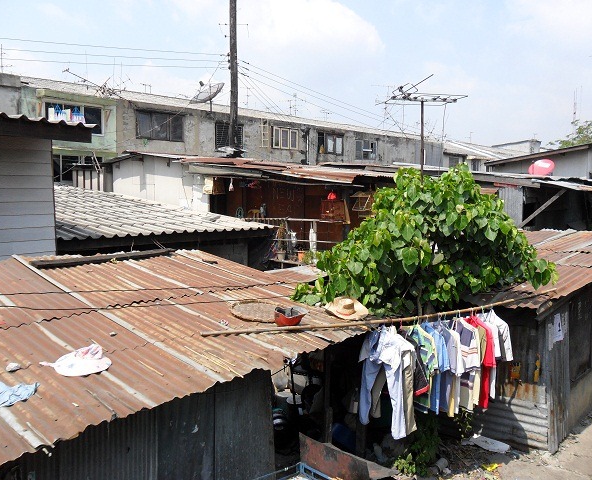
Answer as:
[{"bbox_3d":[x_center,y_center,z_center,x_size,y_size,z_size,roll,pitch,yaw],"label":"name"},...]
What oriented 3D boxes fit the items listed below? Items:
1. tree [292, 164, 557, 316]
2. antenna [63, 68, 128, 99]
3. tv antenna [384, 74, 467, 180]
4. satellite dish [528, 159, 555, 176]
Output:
[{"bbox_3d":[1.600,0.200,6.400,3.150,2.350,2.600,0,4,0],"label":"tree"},{"bbox_3d":[-8.073,-6.270,20.000,2.400,1.250,1.100,-2,5,-20],"label":"antenna"},{"bbox_3d":[2.299,-2.001,9.000,1.400,2.000,1.100,-2,5,-20],"label":"tv antenna"},{"bbox_3d":[6.505,-1.877,13.200,0.550,0.660,0.750,-3,5,-37],"label":"satellite dish"}]

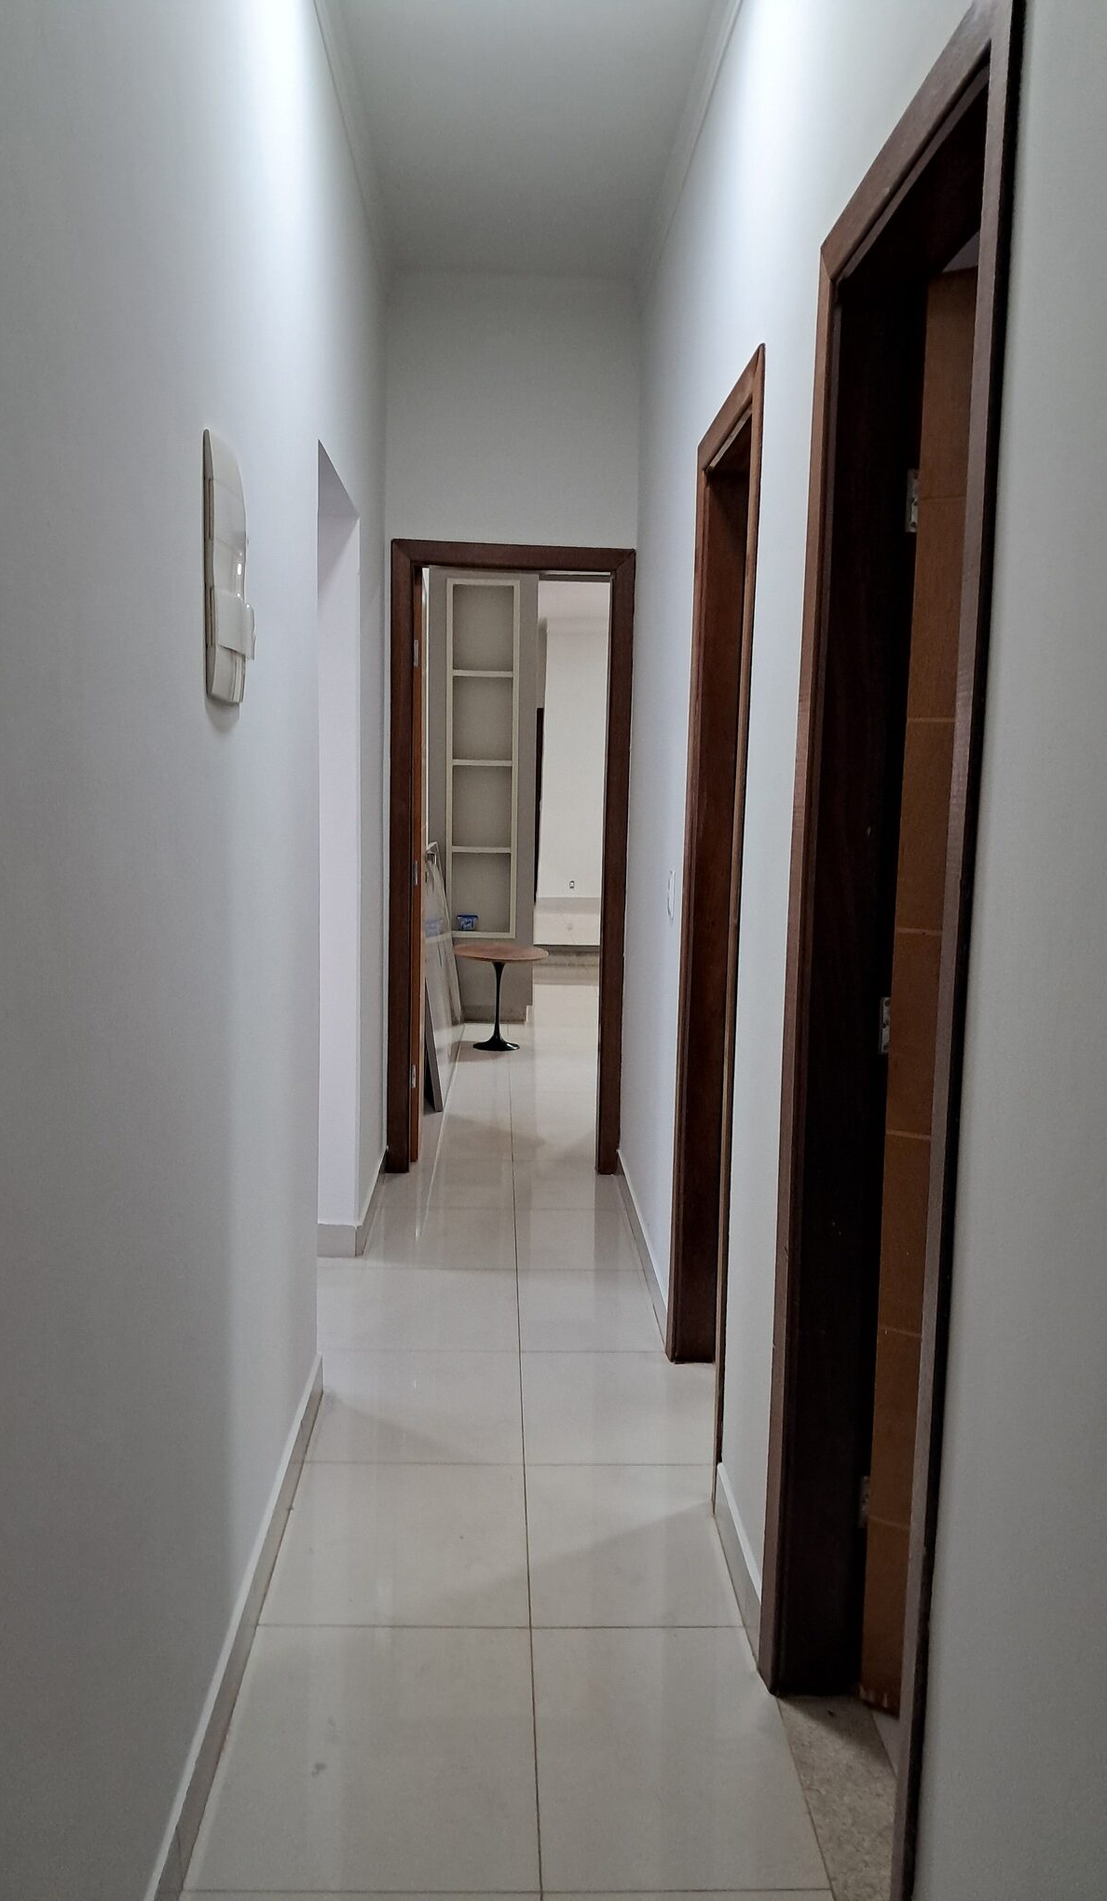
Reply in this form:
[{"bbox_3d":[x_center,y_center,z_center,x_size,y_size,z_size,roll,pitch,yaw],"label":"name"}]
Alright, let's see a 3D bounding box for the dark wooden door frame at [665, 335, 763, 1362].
[{"bbox_3d":[0.401,-0.035,3.160,0.150,2.195,0.830,1,7,-2],"label":"dark wooden door frame"}]

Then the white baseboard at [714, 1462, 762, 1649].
[{"bbox_3d":[0.331,1.077,2.632,0.015,0.110,0.480,1,7,-2],"label":"white baseboard"}]

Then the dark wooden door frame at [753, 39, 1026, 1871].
[{"bbox_3d":[0.450,0.122,1.860,0.155,2.195,0.820,1,7,-2],"label":"dark wooden door frame"}]

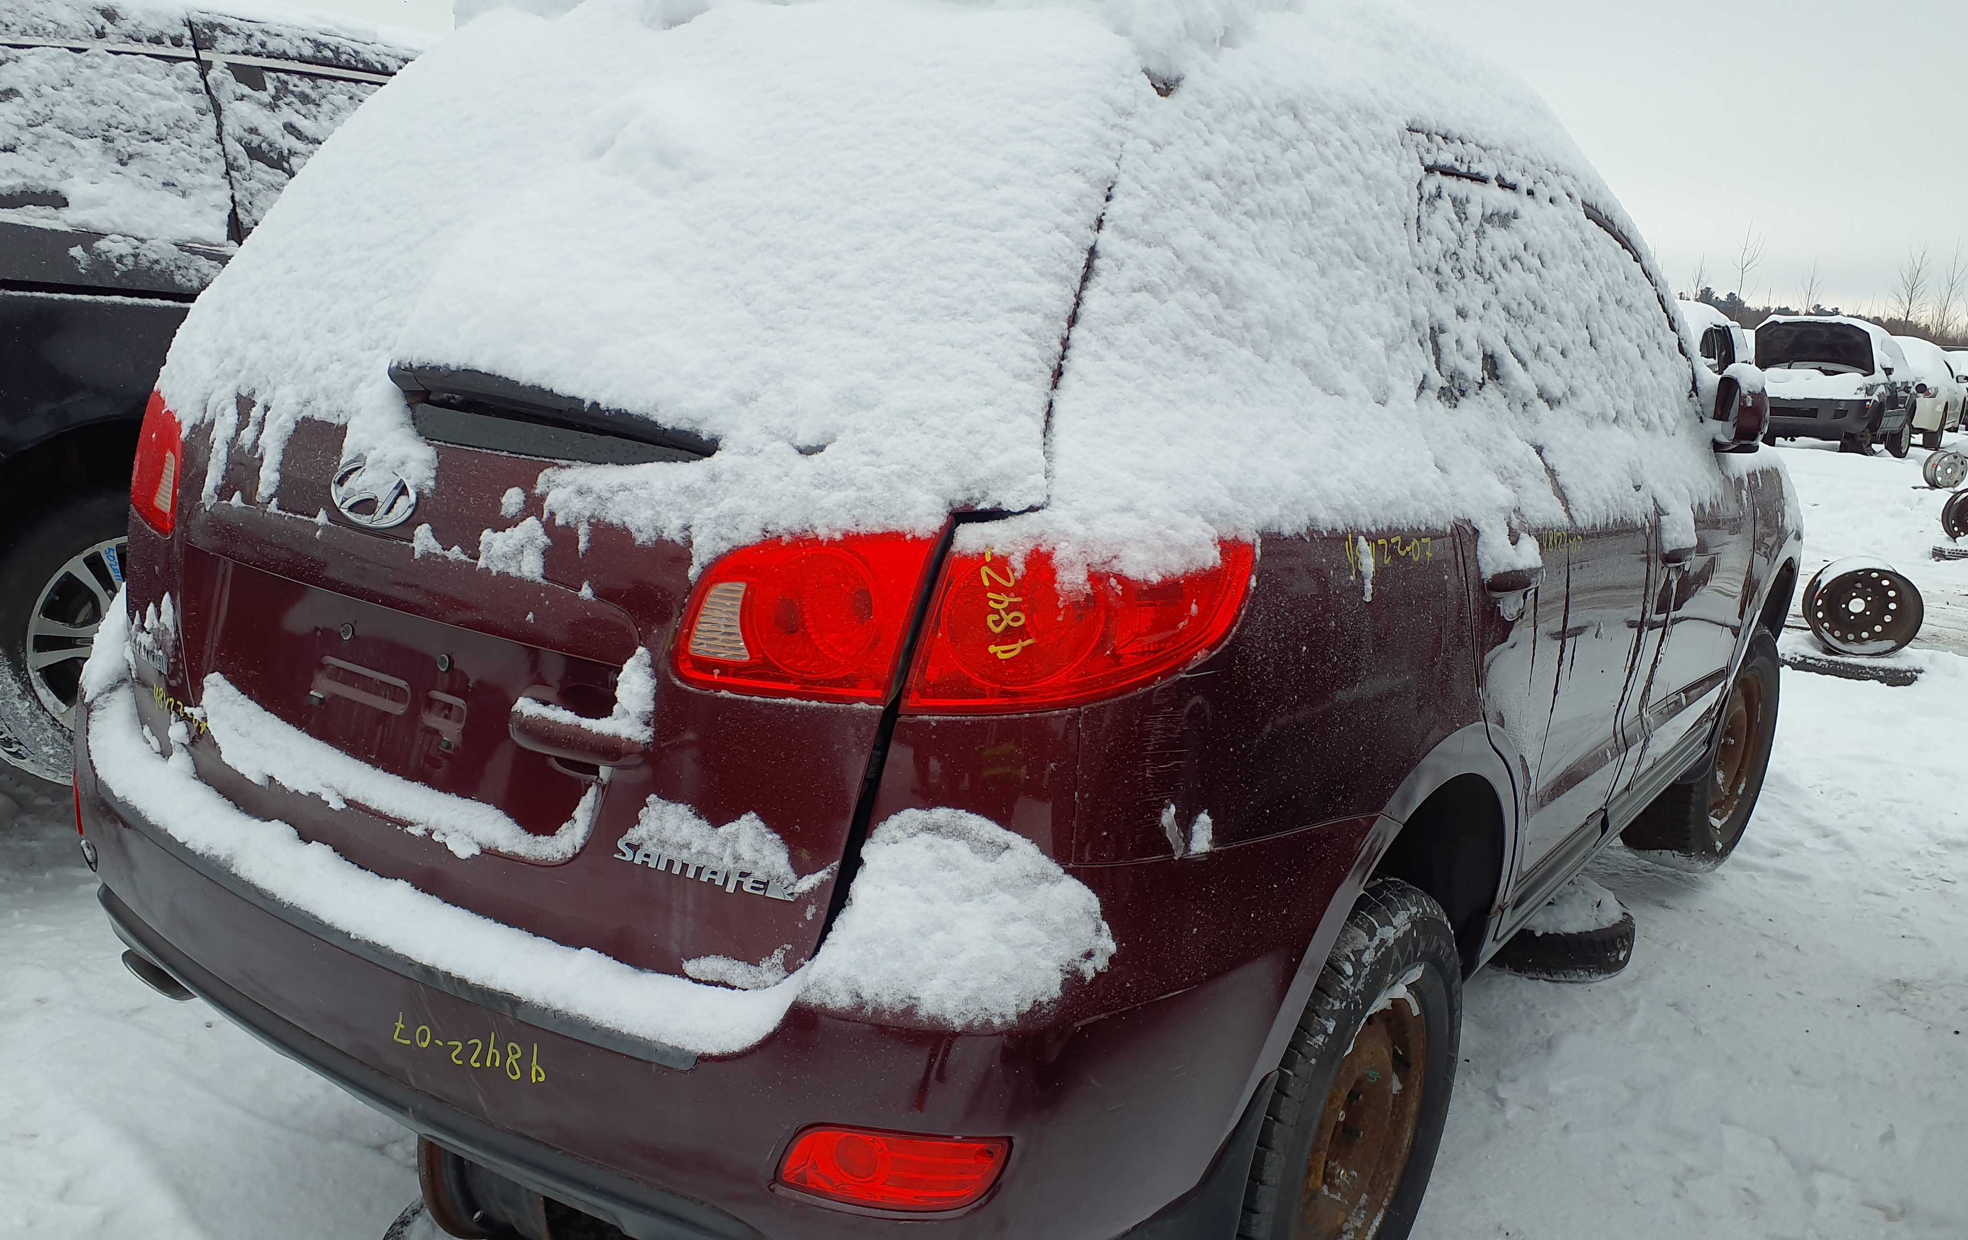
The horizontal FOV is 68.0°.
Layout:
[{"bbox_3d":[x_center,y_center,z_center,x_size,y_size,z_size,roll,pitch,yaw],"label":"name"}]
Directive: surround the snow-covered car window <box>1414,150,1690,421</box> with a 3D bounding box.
[{"bbox_3d":[1.129,-0.587,2.752,0.100,0.420,1.550,-16,-2,38],"label":"snow-covered car window"}]

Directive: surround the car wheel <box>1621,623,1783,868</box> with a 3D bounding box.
[{"bbox_3d":[2.095,0.357,4.285,0.235,0.730,0.730,14,16,42],"label":"car wheel"}]

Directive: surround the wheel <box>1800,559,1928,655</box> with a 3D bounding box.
[{"bbox_3d":[4.038,-0.056,6.718,0.440,0.440,0.195,6,14,16],"label":"wheel"}]

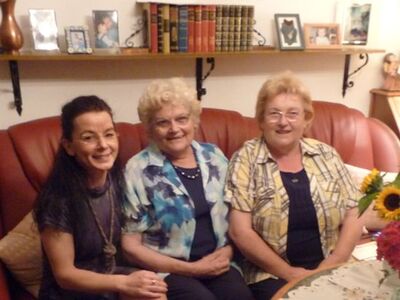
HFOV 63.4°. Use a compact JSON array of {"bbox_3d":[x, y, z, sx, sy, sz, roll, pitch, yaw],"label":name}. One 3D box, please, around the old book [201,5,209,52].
[{"bbox_3d":[0.007,-0.569,1.534,0.034,0.201,0.140,-4,17,-13],"label":"old book"}]

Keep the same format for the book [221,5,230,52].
[{"bbox_3d":[0.102,-0.577,1.555,0.035,0.199,0.140,-4,17,-13],"label":"book"}]

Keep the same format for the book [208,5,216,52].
[{"bbox_3d":[0.041,-0.572,1.541,0.034,0.203,0.140,-4,17,-13],"label":"book"}]

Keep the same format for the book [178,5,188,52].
[{"bbox_3d":[-0.089,-0.558,1.513,0.041,0.196,0.140,-4,17,-13],"label":"book"}]

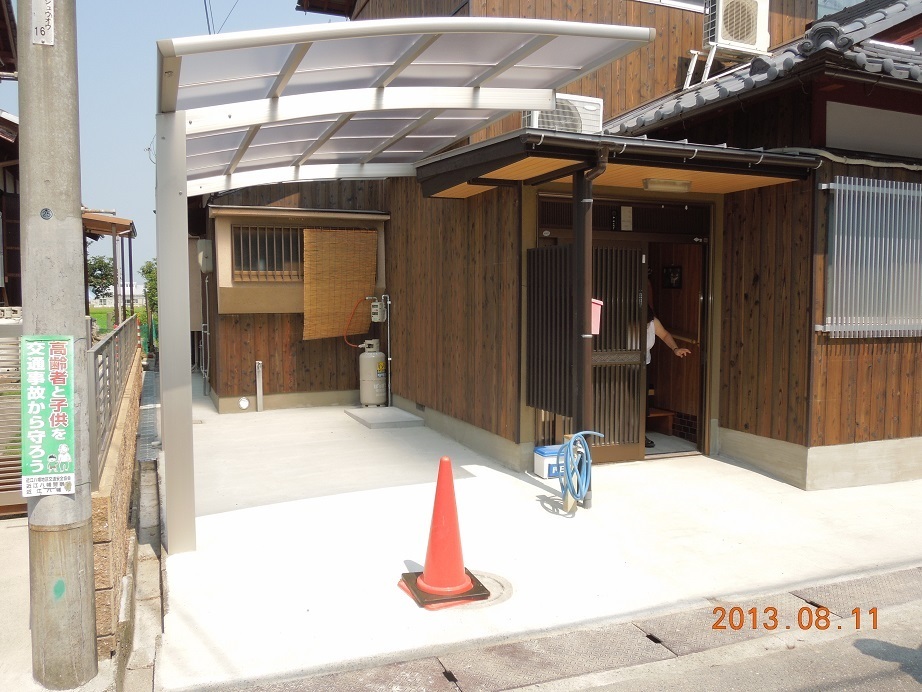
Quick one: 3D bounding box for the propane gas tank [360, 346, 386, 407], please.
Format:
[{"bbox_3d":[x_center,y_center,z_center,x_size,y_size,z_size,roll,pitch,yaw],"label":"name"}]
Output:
[{"bbox_3d":[-1.107,0.360,9.327,0.325,0.880,0.325,-1,4,-22],"label":"propane gas tank"}]

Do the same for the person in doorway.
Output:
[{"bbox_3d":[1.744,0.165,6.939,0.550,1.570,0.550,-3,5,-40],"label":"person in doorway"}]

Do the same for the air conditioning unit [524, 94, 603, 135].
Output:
[{"bbox_3d":[0.940,-2.020,6.973,0.750,0.550,0.280,-1,4,-22],"label":"air conditioning unit"}]

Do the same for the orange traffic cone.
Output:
[{"bbox_3d":[-0.080,0.919,3.832,0.380,0.700,0.380,-1,4,-19],"label":"orange traffic cone"}]

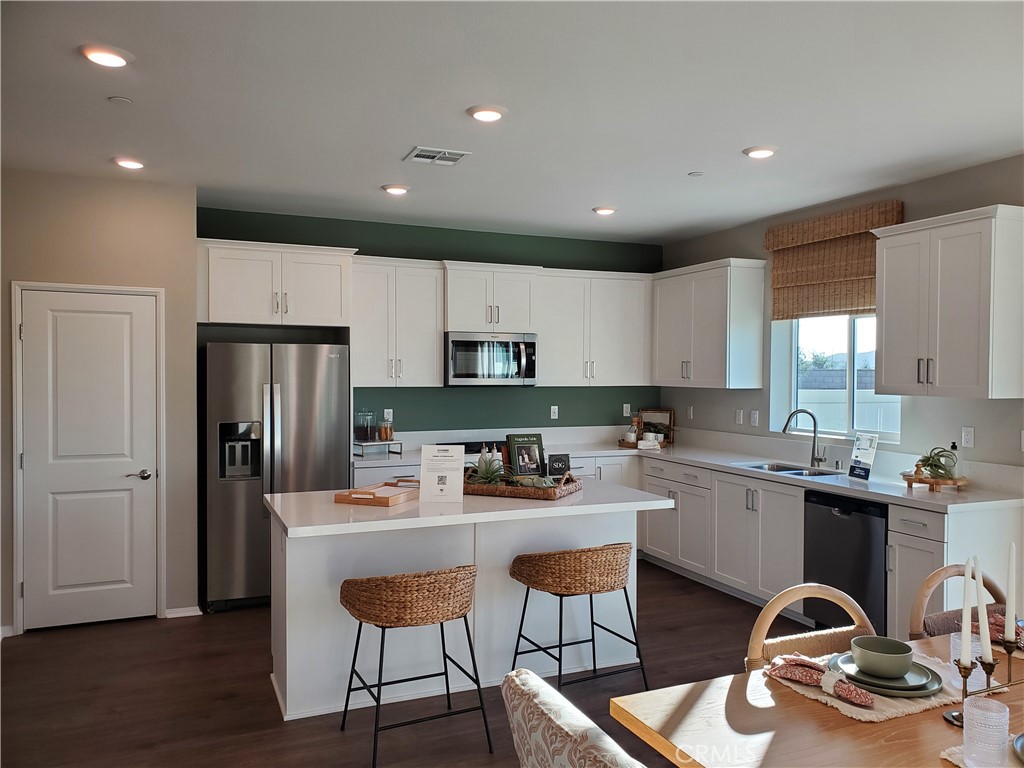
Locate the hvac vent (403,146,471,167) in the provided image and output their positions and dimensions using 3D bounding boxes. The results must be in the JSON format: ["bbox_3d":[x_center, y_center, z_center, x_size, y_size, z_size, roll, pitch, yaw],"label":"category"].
[{"bbox_3d":[-0.414,-1.242,4.237,0.302,0.020,0.290,0,1,-23],"label":"hvac vent"}]

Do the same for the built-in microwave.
[{"bbox_3d":[-0.222,-0.193,6.276,0.752,0.425,0.427,0,1,-23],"label":"built-in microwave"}]

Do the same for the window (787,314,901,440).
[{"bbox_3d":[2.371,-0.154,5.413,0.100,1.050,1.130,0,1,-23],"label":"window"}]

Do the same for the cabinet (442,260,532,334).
[{"bbox_3d":[-0.238,-0.692,6.423,0.785,0.550,0.455,0,1,-23],"label":"cabinet"}]

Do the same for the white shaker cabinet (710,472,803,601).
[{"bbox_3d":[1.948,1.067,5.372,0.647,0.860,0.916,0,1,-23],"label":"white shaker cabinet"}]

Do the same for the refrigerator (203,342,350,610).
[{"bbox_3d":[-1.714,0.598,5.544,0.909,1.750,0.850,0,1,-23],"label":"refrigerator"}]

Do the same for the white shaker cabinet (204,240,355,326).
[{"bbox_3d":[-1.688,-0.679,5.499,0.965,0.550,0.677,0,1,-23],"label":"white shaker cabinet"}]

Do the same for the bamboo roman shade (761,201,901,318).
[{"bbox_3d":[2.226,-0.828,5.426,0.090,0.720,1.205,0,1,-23],"label":"bamboo roman shade"}]

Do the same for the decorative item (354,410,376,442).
[{"bbox_3d":[-1.124,0.331,5.924,0.157,0.247,0.157,0,1,-23],"label":"decorative item"}]

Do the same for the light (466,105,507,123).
[{"bbox_3d":[-0.115,-1.224,3.488,0.188,0.026,0.188,0,1,0],"label":"light"}]

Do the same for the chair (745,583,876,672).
[{"bbox_3d":[1.129,1.123,2.468,0.580,0.825,0.580,0,1,-23],"label":"chair"}]

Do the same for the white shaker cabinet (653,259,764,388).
[{"bbox_3d":[1.615,-0.470,6.503,0.365,1.005,1.105,0,1,-23],"label":"white shaker cabinet"}]

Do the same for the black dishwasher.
[{"bbox_3d":[2.232,1.074,4.659,0.625,0.850,0.610,0,1,-23],"label":"black dishwasher"}]

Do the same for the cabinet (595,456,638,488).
[{"bbox_3d":[0.744,0.985,6.609,0.415,0.788,0.619,0,1,-23],"label":"cabinet"}]

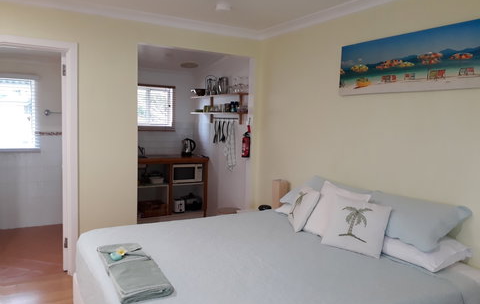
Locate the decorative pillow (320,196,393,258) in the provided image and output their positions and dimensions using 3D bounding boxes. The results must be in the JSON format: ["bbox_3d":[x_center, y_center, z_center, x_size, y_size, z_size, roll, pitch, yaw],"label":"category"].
[{"bbox_3d":[0.750,0.467,2.404,0.375,0.370,0.120,10,-27,32],"label":"decorative pillow"}]

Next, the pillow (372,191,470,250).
[{"bbox_3d":[0.993,0.413,2.336,0.410,0.150,0.700,-41,23,-19],"label":"pillow"}]

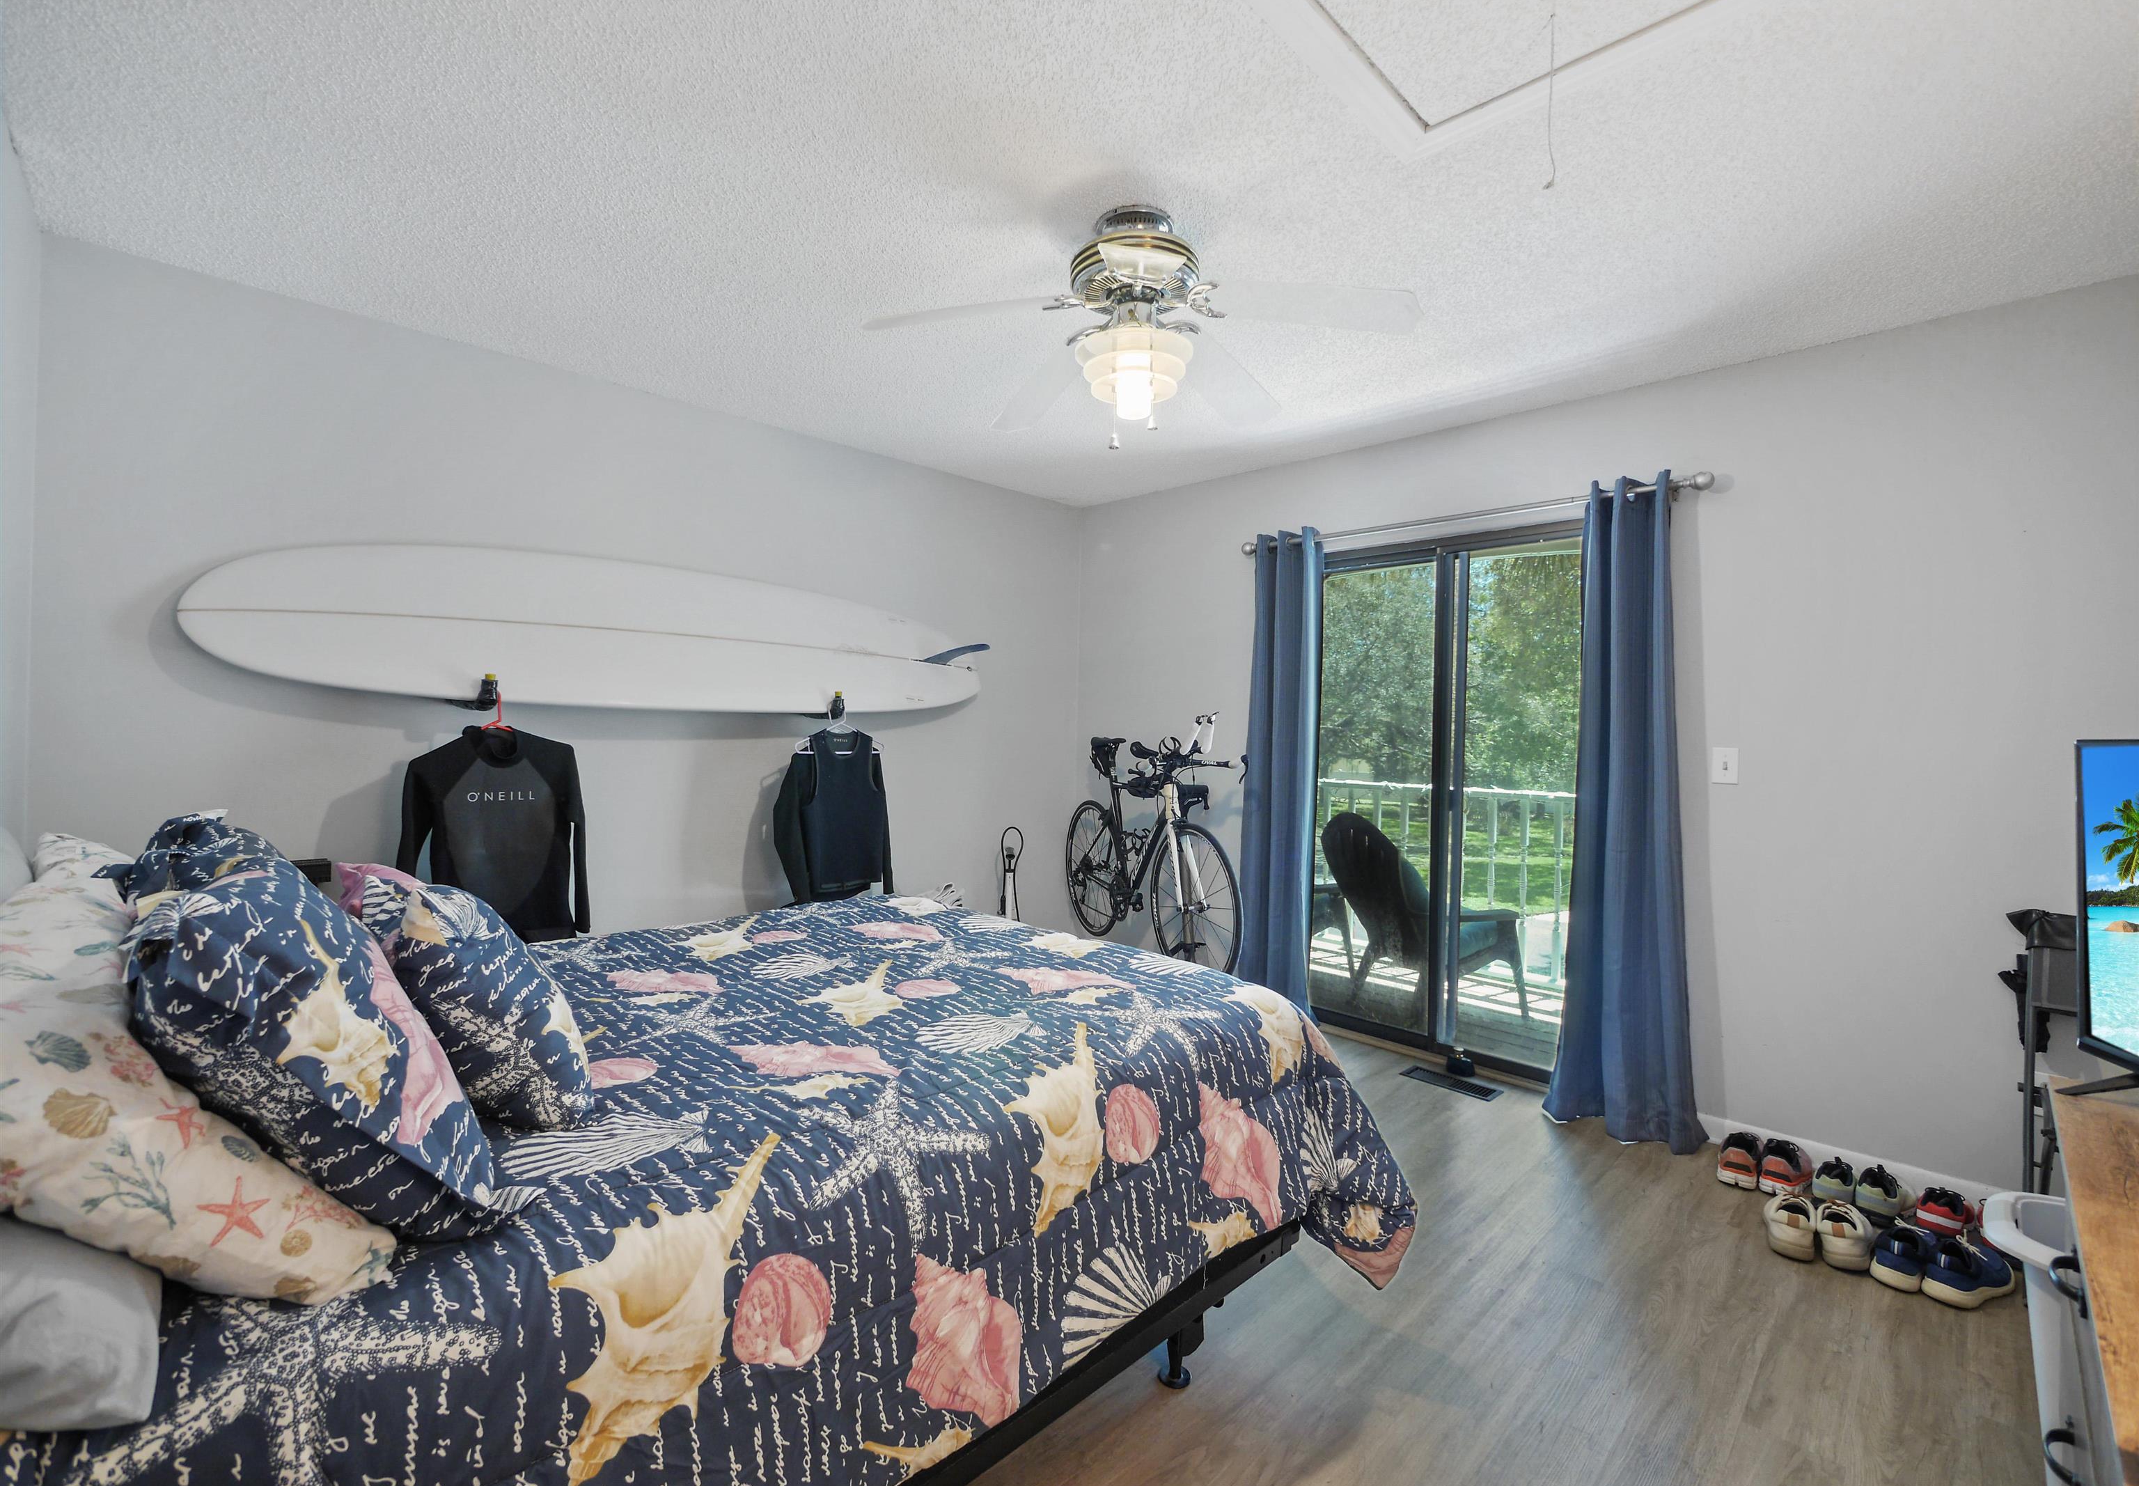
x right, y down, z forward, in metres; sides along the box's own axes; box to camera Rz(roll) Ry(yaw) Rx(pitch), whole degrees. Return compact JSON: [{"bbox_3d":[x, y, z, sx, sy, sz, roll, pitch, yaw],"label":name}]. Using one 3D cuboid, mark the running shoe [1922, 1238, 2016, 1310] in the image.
[{"bbox_3d":[2.109,1.214,2.029,0.285,0.120,0.107,1,1,-27],"label":"running shoe"}]

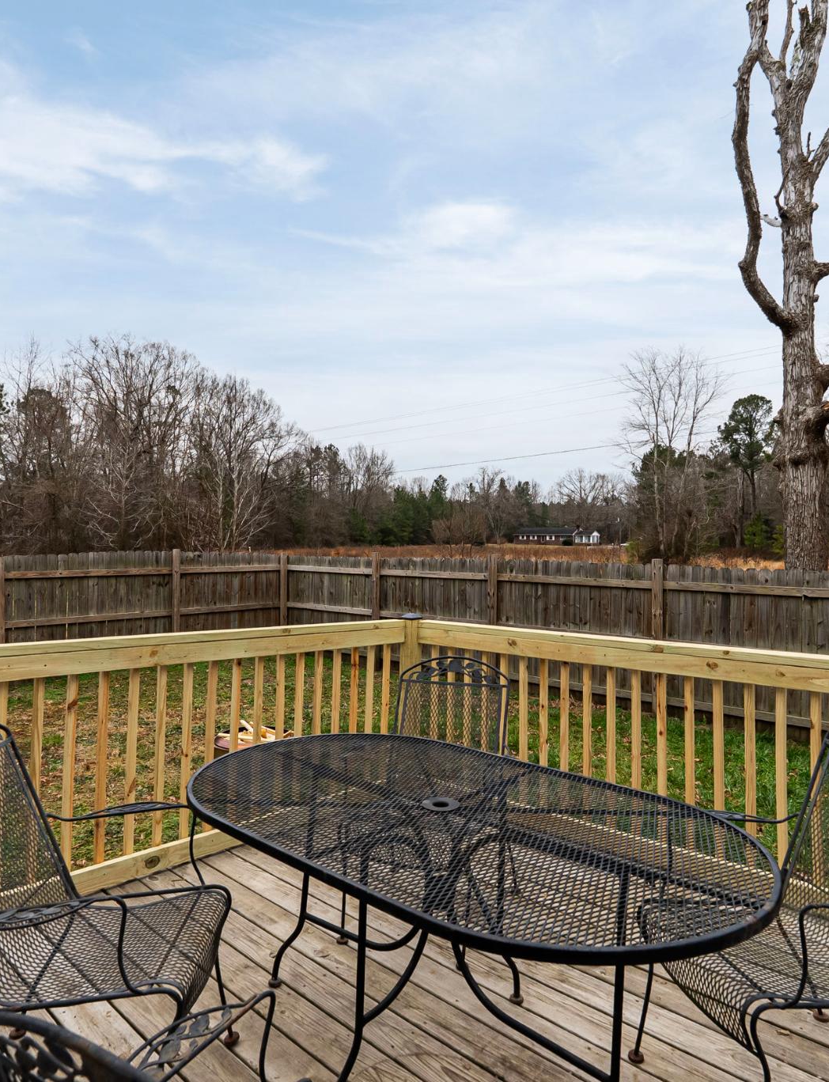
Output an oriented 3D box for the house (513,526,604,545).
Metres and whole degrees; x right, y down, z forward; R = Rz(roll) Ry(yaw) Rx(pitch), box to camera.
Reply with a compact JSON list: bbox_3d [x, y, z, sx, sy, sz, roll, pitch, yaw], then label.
[{"bbox_3d":[38.485,-1.458,193.000,22.000,5.100,8.500,-1,-3,38],"label":"house"}]

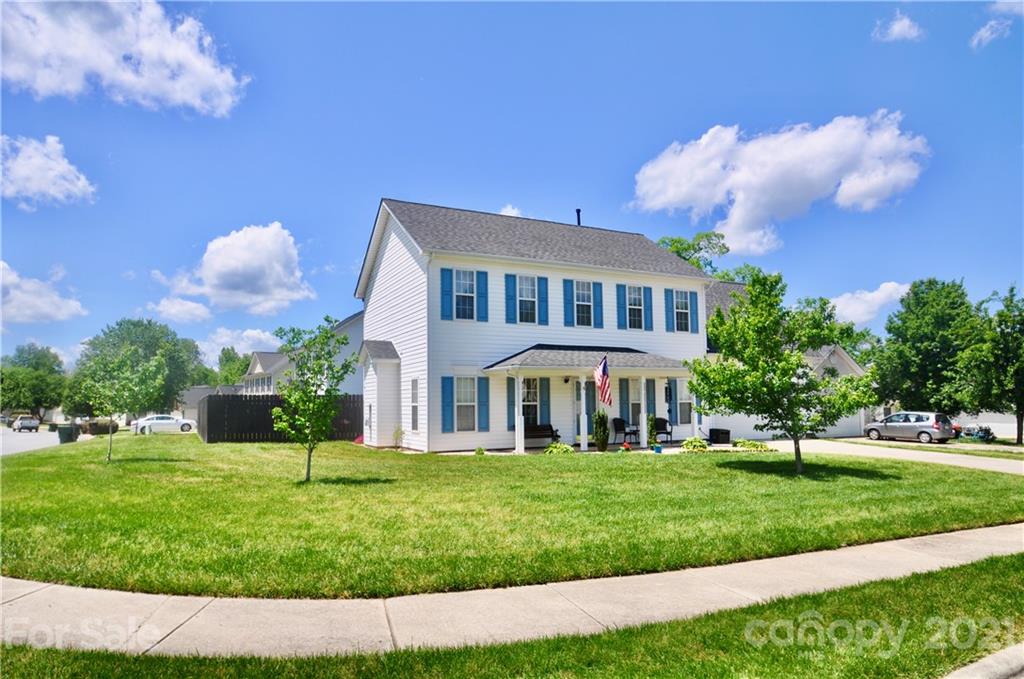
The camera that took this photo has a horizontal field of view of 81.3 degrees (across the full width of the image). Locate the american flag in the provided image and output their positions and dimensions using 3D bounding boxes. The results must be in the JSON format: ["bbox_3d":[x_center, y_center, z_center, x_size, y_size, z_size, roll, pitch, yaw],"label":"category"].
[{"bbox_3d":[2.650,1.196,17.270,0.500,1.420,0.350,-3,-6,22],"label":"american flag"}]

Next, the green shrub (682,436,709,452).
[{"bbox_3d":[5.785,3.279,18.800,0.720,0.430,0.650,2,-6,-26],"label":"green shrub"}]

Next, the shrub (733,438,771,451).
[{"bbox_3d":[7.872,3.441,19.600,1.050,0.380,0.650,2,-6,-26],"label":"shrub"}]

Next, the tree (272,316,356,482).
[{"bbox_3d":[-4.177,1.239,12.670,1.695,3.482,1.695,1,-6,-19],"label":"tree"}]

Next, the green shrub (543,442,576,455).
[{"bbox_3d":[1.250,2.877,15.695,0.880,0.360,0.800,-1,-6,0],"label":"green shrub"}]

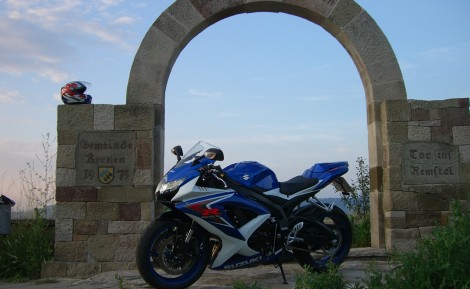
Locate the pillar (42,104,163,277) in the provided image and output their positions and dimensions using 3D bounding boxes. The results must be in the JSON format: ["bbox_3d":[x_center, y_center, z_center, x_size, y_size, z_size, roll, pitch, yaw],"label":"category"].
[{"bbox_3d":[-1.374,0.491,5.581,1.193,1.749,0.570,0,-5,-3],"label":"pillar"}]

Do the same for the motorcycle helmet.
[{"bbox_3d":[-1.699,-0.542,5.556,0.330,0.275,0.250,0,-5,-3],"label":"motorcycle helmet"}]

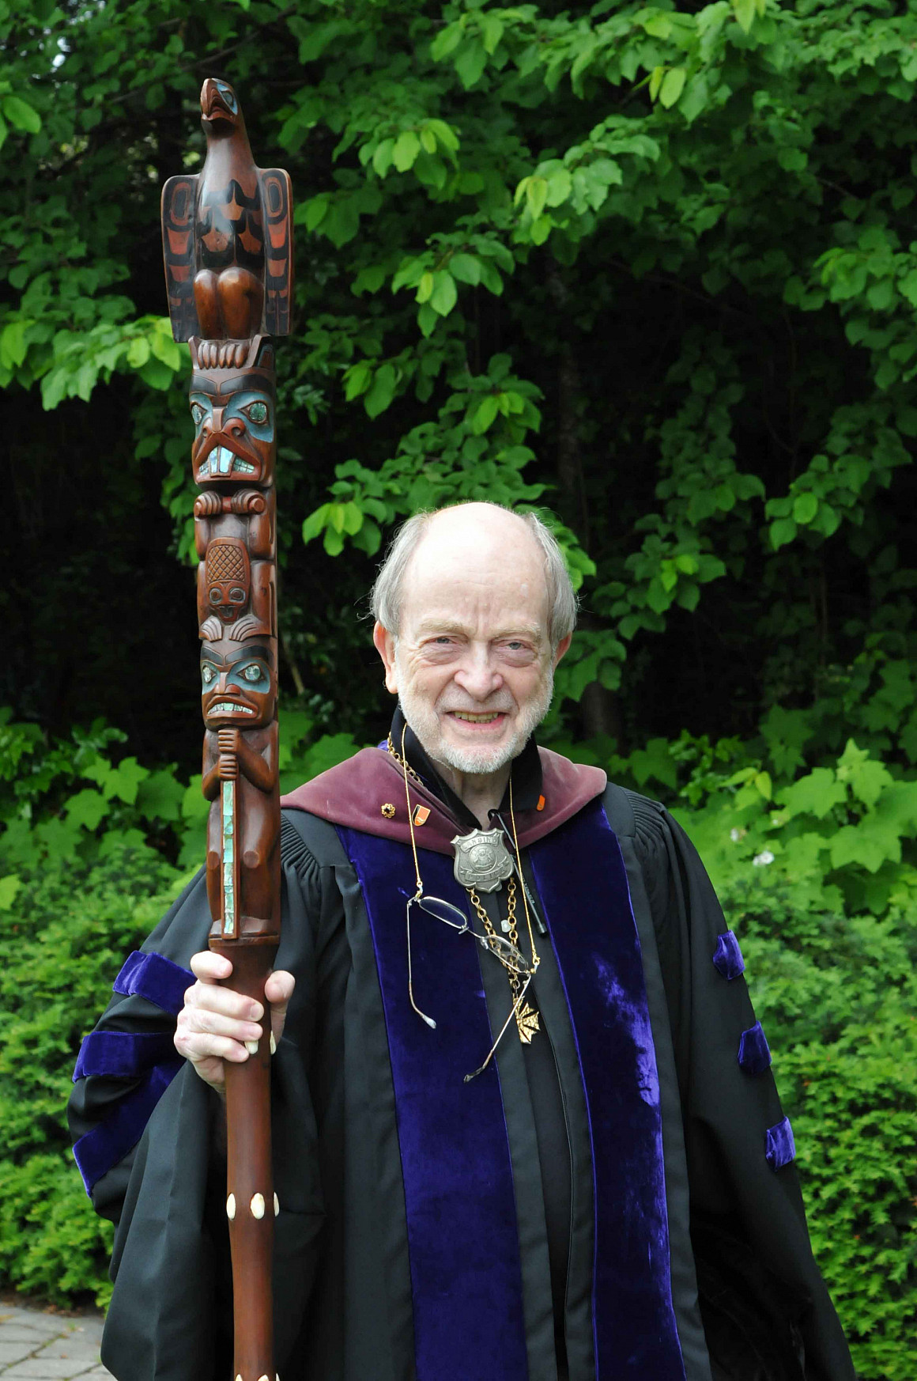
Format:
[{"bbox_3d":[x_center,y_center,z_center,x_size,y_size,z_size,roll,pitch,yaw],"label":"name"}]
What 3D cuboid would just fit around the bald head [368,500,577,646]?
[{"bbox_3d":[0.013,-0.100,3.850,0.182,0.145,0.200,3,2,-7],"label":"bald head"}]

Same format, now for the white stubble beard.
[{"bbox_3d":[0.015,0.019,3.800,0.138,0.117,0.100,3,2,-7],"label":"white stubble beard"}]

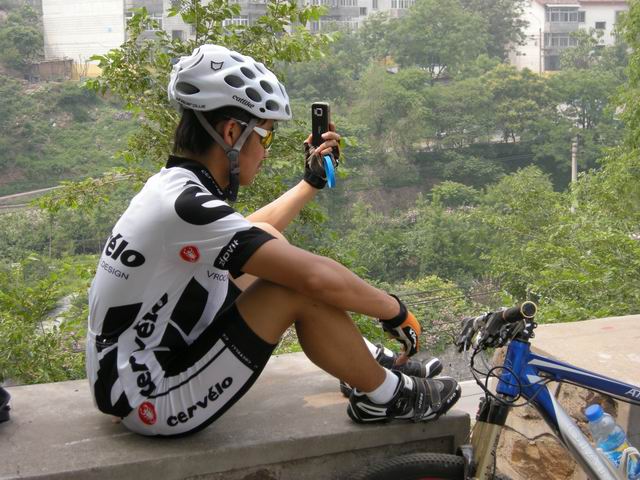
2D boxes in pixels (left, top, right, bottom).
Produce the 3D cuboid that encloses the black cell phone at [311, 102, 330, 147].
[{"bbox_3d":[0.001,-0.280,2.710,0.046,0.112,0.018,3,10,22],"label":"black cell phone"}]

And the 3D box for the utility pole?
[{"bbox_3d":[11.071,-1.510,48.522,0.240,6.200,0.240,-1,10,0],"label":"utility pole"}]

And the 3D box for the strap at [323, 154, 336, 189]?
[{"bbox_3d":[0.023,-0.167,2.700,0.030,0.082,0.020,-1,10,0],"label":"strap"}]

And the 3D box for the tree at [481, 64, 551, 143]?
[{"bbox_3d":[18.505,-12.920,105.000,6.800,7.300,6.400,-1,10,0],"label":"tree"}]

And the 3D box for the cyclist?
[{"bbox_3d":[-0.110,-0.032,2.713,0.910,0.880,0.540,-5,11,-23],"label":"cyclist"}]

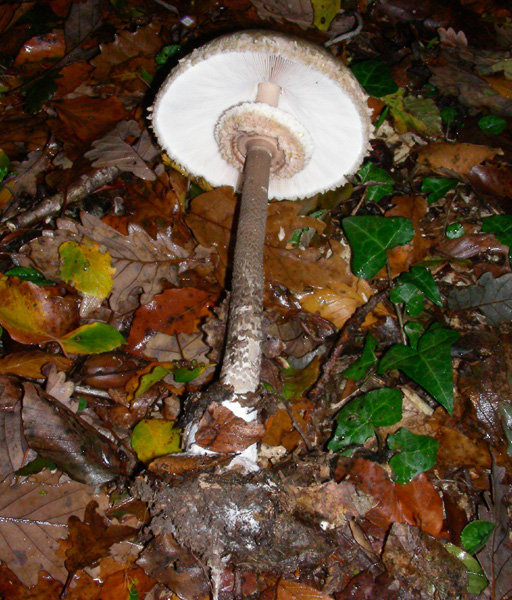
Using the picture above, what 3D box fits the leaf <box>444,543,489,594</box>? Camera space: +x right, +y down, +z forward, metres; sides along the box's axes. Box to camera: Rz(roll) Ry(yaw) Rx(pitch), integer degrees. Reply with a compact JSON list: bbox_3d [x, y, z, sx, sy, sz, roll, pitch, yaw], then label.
[{"bbox_3d":[0.120,0.152,0.501,0.014,0.008,0.031,-23,58,-15],"label":"leaf"}]

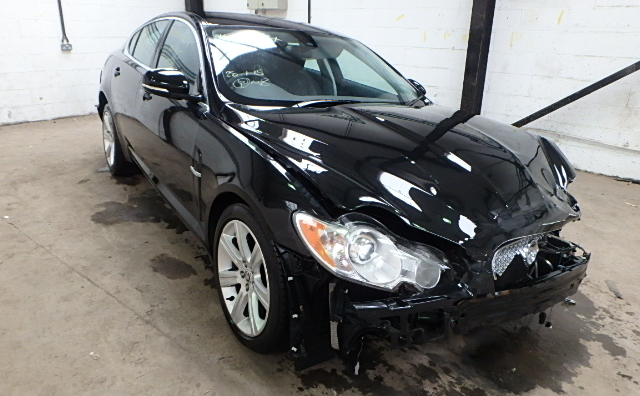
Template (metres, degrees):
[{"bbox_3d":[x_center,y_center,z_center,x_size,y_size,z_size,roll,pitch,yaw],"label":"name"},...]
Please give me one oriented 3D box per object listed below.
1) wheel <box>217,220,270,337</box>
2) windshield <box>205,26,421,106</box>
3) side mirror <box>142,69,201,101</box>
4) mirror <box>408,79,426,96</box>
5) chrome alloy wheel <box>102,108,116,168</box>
[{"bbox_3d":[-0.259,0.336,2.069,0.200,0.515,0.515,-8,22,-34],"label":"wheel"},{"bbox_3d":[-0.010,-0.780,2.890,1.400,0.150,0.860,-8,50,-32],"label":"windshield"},{"bbox_3d":[-0.800,-0.601,2.468,0.250,0.155,0.170,-8,22,-32],"label":"side mirror"},{"bbox_3d":[0.720,-0.810,3.438,0.250,0.155,0.170,-8,22,-32],"label":"mirror"},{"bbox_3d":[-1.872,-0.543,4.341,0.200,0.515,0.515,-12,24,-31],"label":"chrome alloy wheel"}]

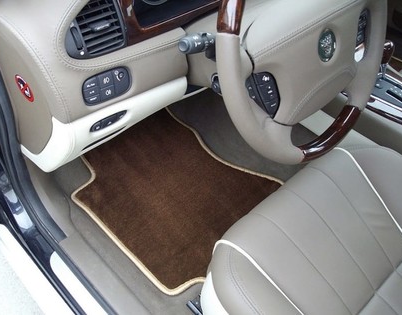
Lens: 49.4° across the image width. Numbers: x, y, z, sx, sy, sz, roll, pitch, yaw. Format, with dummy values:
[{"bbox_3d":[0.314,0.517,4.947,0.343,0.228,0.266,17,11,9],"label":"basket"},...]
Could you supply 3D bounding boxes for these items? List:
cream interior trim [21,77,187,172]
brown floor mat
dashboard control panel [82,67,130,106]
[{"bbox_3d":[-0.168,-0.088,0.787,0.270,0.150,0.160,-29,55,-30],"label":"cream interior trim"},{"bbox_3d":[-0.103,0.038,1.255,0.485,0.035,0.640,-32,56,-32],"label":"brown floor mat"},{"bbox_3d":[-0.149,-0.114,0.671,0.085,0.048,0.025,-23,52,-26],"label":"dashboard control panel"}]

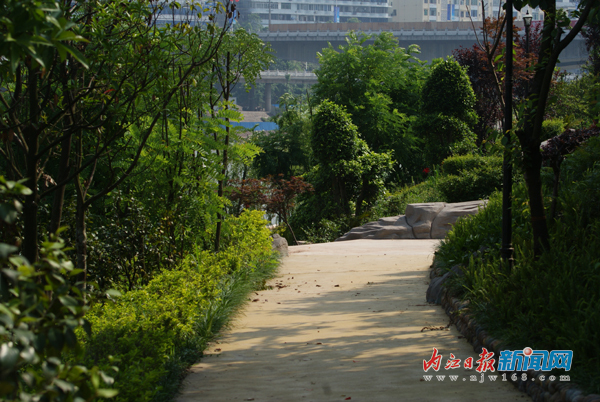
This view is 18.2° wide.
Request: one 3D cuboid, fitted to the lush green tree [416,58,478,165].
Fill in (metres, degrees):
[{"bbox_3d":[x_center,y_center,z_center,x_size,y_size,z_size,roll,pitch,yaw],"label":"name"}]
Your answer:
[{"bbox_3d":[3.160,-1.880,40.000,1.300,2.320,1.300,0,1,0],"label":"lush green tree"}]

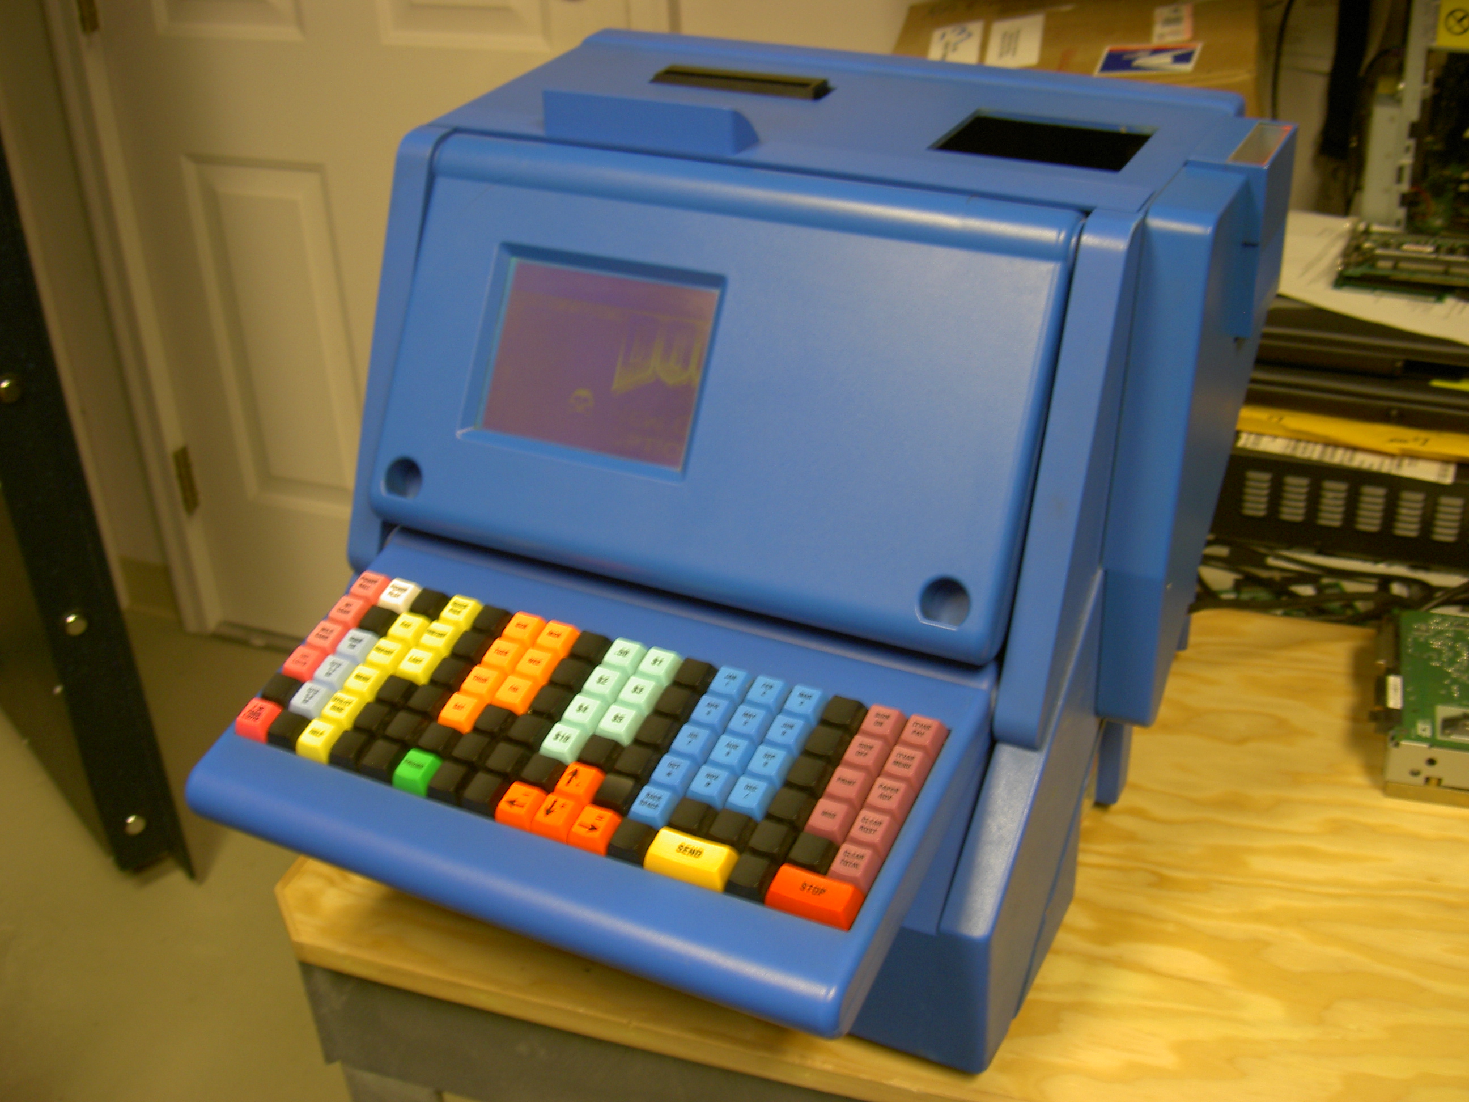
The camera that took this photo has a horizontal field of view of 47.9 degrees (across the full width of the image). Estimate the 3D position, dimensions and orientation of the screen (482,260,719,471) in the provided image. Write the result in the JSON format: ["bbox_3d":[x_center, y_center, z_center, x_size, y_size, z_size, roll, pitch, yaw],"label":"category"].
[{"bbox_3d":[-0.067,-0.094,0.827,0.117,0.088,0.012,13,2,24],"label":"screen"}]

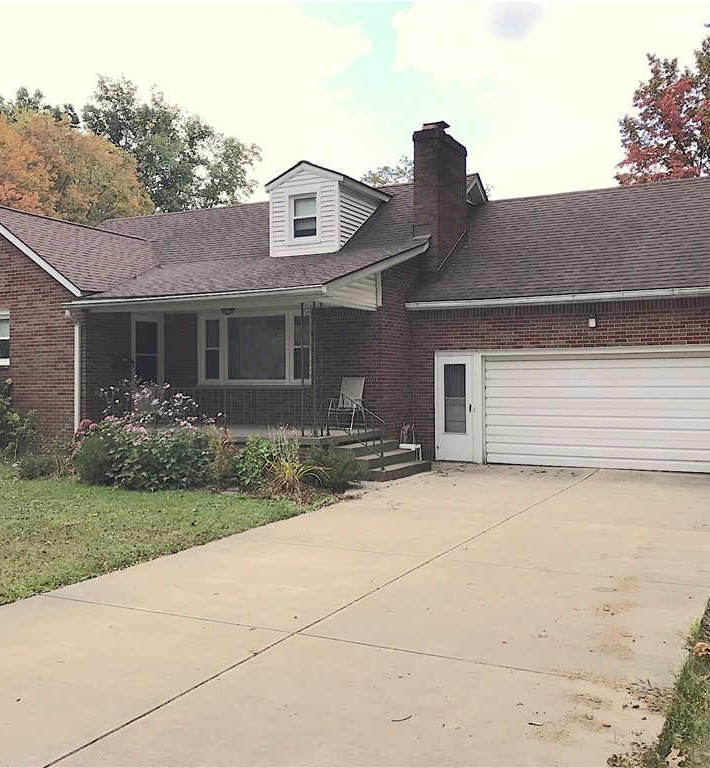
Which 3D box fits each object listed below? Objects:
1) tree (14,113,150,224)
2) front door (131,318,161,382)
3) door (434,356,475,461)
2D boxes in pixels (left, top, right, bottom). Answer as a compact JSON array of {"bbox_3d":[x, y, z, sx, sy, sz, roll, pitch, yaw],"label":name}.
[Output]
[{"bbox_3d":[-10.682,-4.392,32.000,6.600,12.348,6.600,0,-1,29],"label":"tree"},{"bbox_3d":[-4.398,-0.322,17.461,0.080,2.160,0.900,0,0,27],"label":"front door"},{"bbox_3d":[1.934,0.469,16.095,0.780,2.053,0.070,0,-1,29],"label":"door"}]

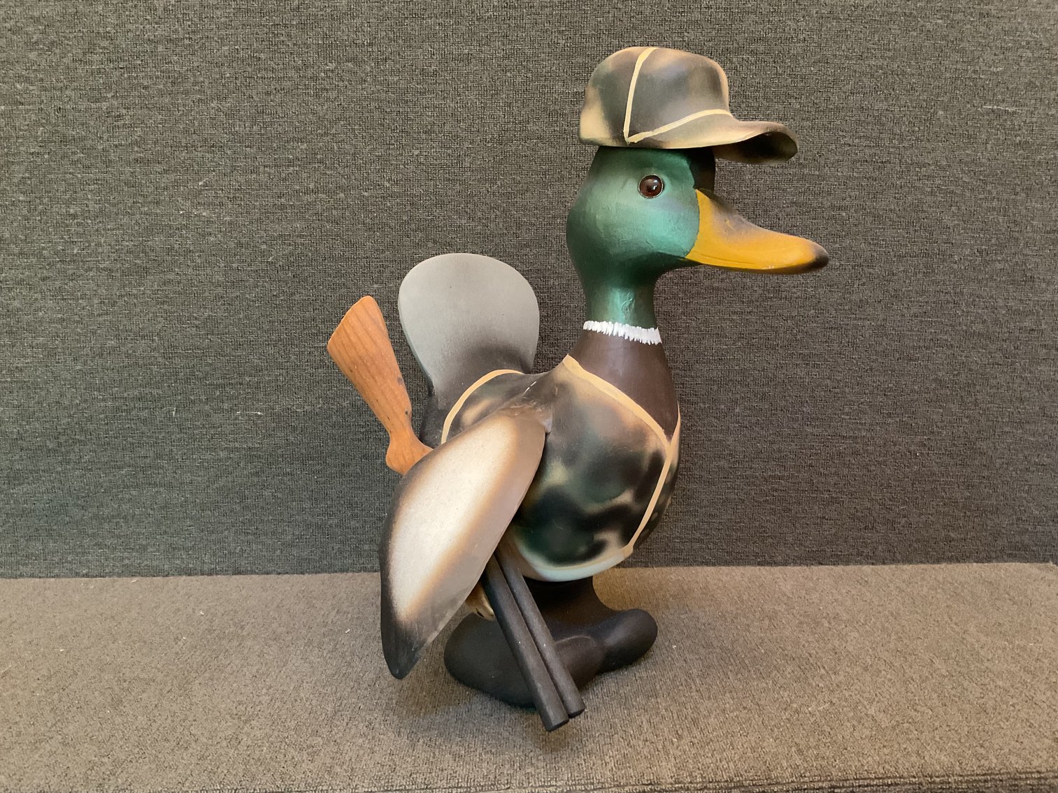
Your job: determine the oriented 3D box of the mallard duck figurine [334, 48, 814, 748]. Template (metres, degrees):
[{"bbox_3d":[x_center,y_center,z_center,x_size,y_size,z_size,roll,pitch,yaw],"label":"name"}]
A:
[{"bbox_3d":[0.045,-0.007,0.693,0.349,0.491,0.236,6,10,30],"label":"mallard duck figurine"}]

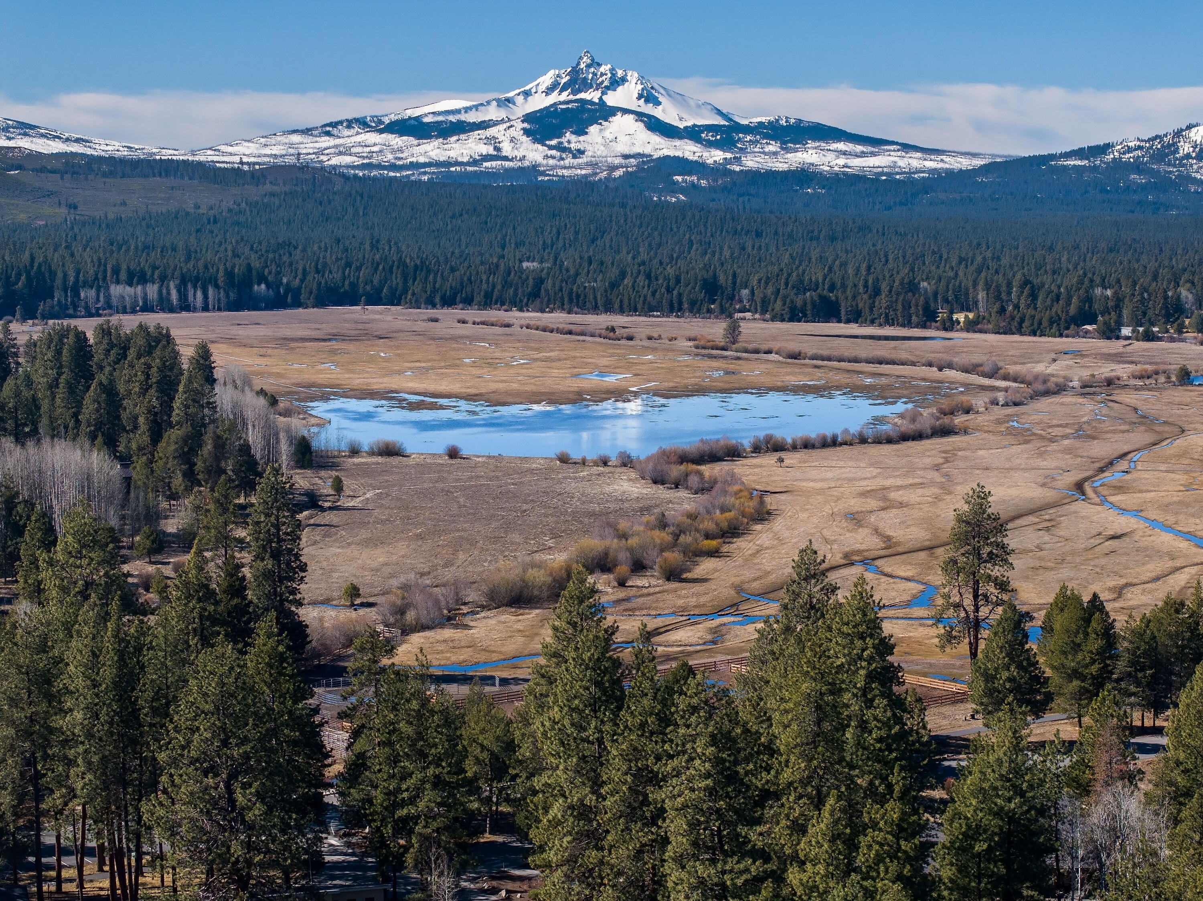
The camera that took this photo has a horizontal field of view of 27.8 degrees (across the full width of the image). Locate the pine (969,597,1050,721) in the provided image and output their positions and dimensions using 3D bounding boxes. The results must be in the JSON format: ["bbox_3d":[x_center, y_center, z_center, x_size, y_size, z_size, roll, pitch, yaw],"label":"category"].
[{"bbox_3d":[63.460,32.280,377.030,12.240,19.350,11.870,0,5,0],"label":"pine"}]

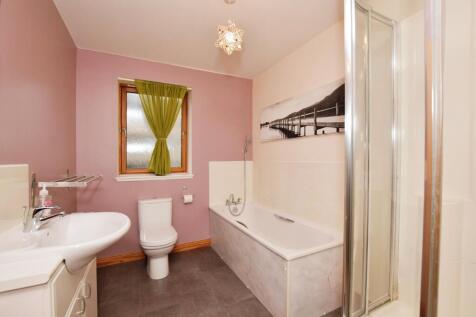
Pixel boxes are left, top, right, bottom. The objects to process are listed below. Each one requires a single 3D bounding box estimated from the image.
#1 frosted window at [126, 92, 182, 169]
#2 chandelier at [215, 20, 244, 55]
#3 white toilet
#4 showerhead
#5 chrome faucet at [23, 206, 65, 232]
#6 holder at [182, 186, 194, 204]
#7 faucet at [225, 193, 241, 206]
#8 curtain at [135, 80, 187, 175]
[{"bbox_3d":[-1.132,-0.356,2.745,0.696,1.003,0.060,0,0,-25],"label":"frosted window"},{"bbox_3d":[-0.064,-0.925,1.520,0.225,0.230,0.225,0,0,0],"label":"chandelier"},{"bbox_3d":[-0.914,0.875,2.234,0.380,0.780,0.660,0,0,-25],"label":"white toilet"},{"bbox_3d":[0.161,-0.199,3.041,0.070,0.260,0.110,0,0,-25],"label":"showerhead"},{"bbox_3d":[-1.001,0.308,1.022,0.168,0.128,0.058,0,0,-25],"label":"chrome faucet"},{"bbox_3d":[-0.667,0.499,2.662,0.135,0.220,0.110,0,0,-25],"label":"holder"},{"bbox_3d":[-0.076,0.607,2.916,0.200,0.180,0.130,0,0,-25],"label":"faucet"},{"bbox_3d":[-0.989,-0.371,2.581,0.628,1.178,0.080,0,0,-25],"label":"curtain"}]

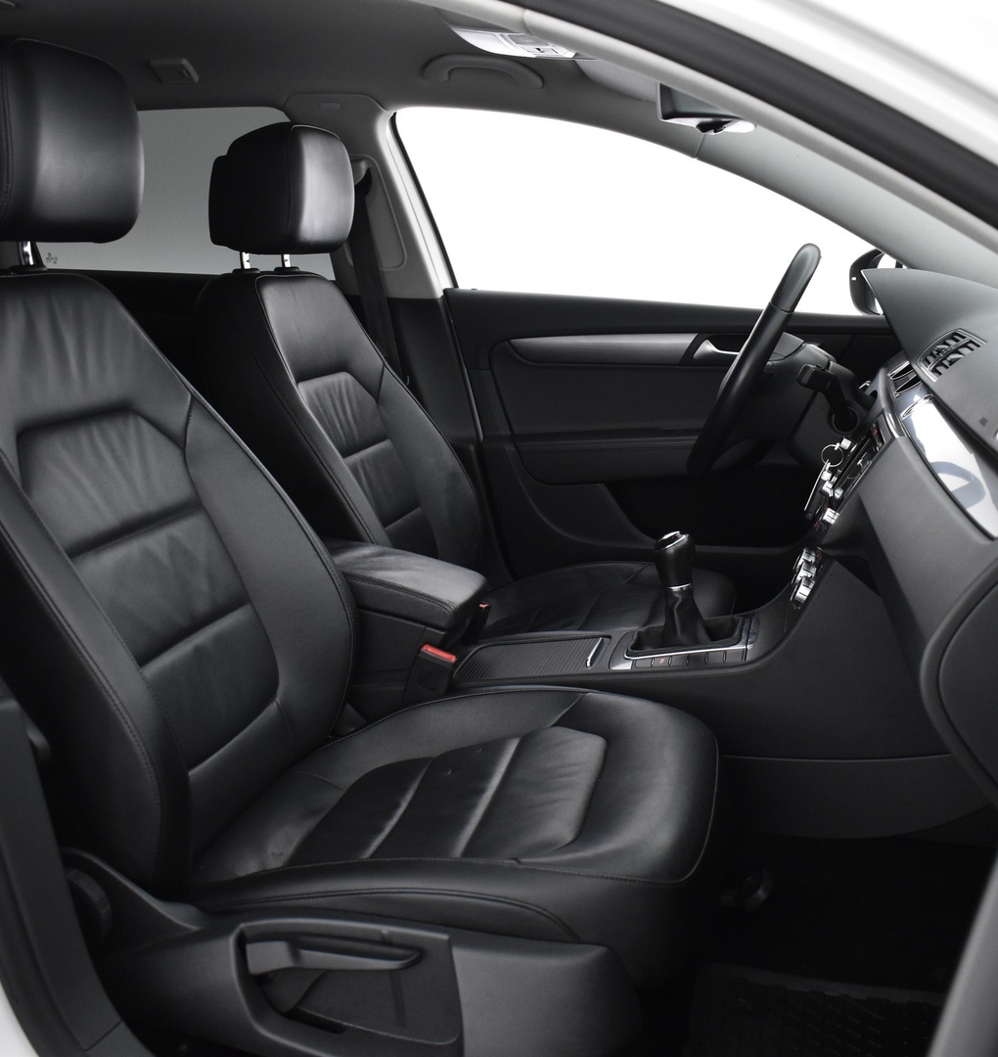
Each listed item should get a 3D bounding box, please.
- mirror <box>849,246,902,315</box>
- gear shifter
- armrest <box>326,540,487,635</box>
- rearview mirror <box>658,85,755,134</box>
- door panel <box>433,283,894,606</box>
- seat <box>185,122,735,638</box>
[{"bbox_3d":[0.744,-0.474,2.280,0.130,0.145,0.220,1,12,4],"label":"mirror"},{"bbox_3d":[0.238,0.077,1.548,0.080,0.155,0.065,3,13,14],"label":"gear shifter"},{"bbox_3d":[-0.173,0.075,1.654,0.300,0.070,0.165,15,15,11],"label":"armrest"},{"bbox_3d":[0.256,-0.518,1.414,0.050,0.072,0.230,-5,13,-23],"label":"rearview mirror"},{"bbox_3d":[0.382,-0.110,2.147,1.000,0.640,0.140,3,13,14],"label":"door panel"},{"bbox_3d":[-0.030,-0.152,1.945,0.880,0.980,0.540,3,13,14],"label":"seat"}]

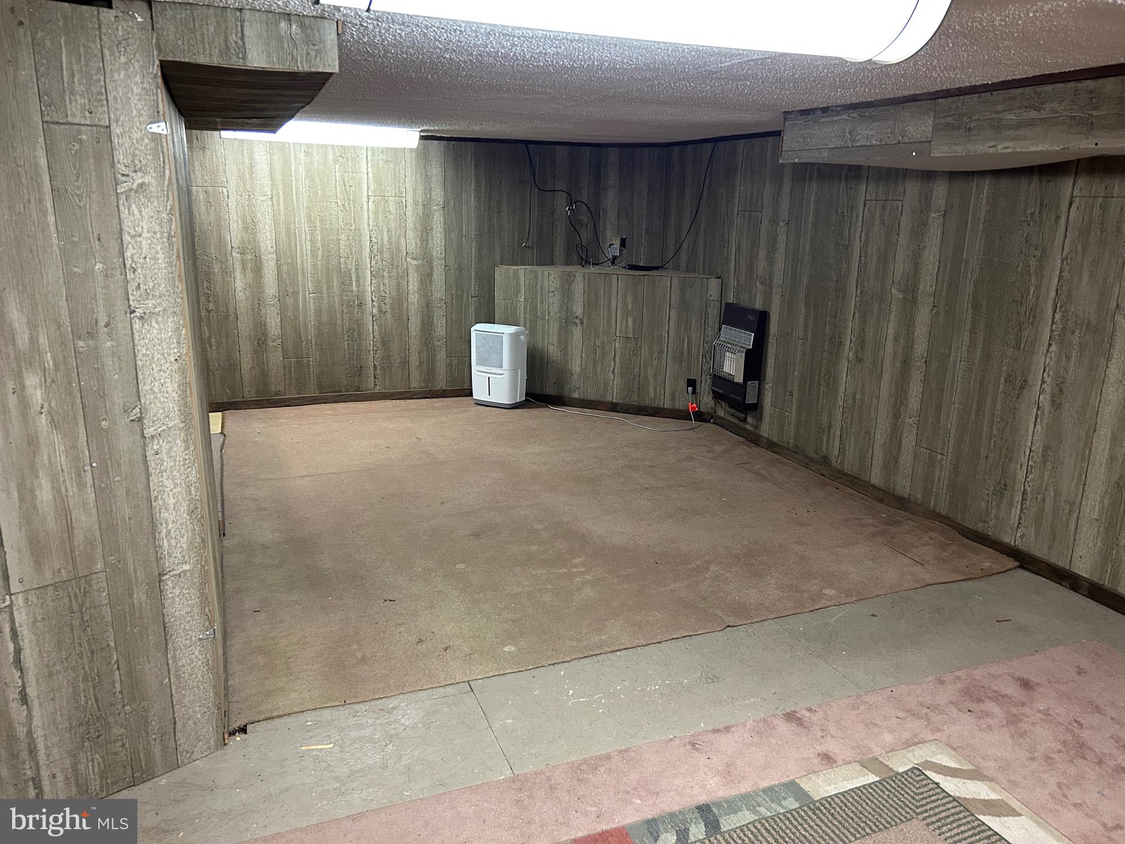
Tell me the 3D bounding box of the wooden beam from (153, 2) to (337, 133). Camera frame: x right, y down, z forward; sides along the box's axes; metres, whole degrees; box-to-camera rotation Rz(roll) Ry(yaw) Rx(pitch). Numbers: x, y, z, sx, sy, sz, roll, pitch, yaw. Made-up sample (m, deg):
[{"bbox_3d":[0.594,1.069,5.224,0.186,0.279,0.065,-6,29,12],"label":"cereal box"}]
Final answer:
[{"bbox_3d":[-1.238,-1.258,3.225,0.430,0.130,2.490,-5,16,-21],"label":"wooden beam"}]

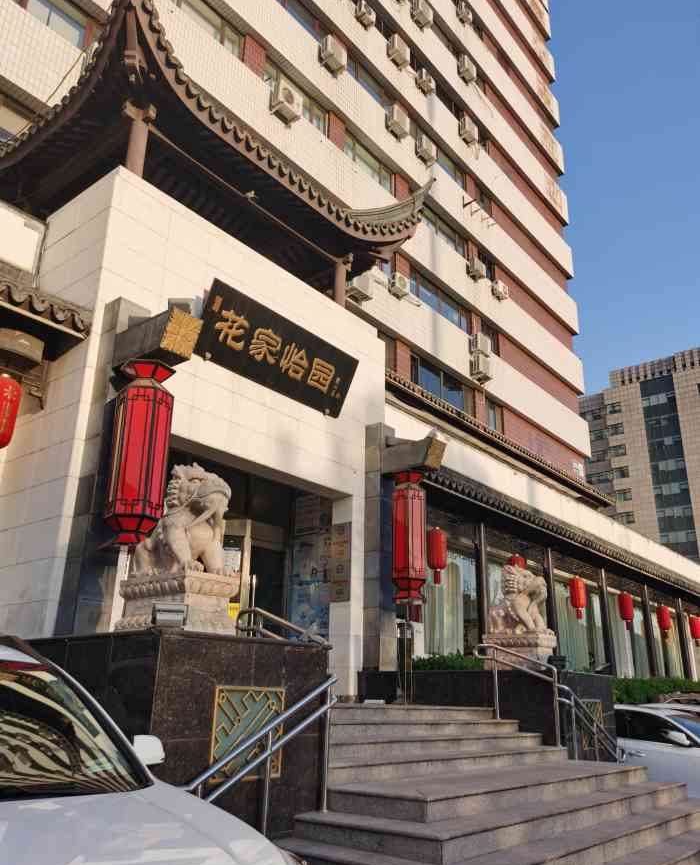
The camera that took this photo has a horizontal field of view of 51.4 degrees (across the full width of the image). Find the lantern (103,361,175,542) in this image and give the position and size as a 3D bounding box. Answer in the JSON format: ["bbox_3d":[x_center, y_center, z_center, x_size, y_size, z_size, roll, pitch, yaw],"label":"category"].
[{"bbox_3d":[-2.419,0.192,8.258,0.626,2.081,0.626,-15,-26,37],"label":"lantern"}]

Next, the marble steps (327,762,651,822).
[{"bbox_3d":[1.658,3.443,7.136,1.000,0.155,4.630,-15,-26,37],"label":"marble steps"}]

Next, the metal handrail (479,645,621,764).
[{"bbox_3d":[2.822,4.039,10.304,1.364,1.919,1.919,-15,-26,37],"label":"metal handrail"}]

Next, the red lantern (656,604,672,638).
[{"bbox_3d":[10.780,6.492,24.962,0.430,1.094,0.430,-15,-26,37],"label":"red lantern"}]

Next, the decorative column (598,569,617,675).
[{"bbox_3d":[7.406,5.659,21.060,0.210,3.350,0.250,-15,-26,37],"label":"decorative column"}]

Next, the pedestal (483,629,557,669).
[{"bbox_3d":[2.445,3.207,10.512,0.889,0.505,0.596,-15,-26,37],"label":"pedestal"}]

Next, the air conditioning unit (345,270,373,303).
[{"bbox_3d":[0.242,-4.277,21.373,0.333,0.566,0.828,-15,-26,37],"label":"air conditioning unit"}]

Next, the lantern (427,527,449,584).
[{"bbox_3d":[1.916,2.706,15.938,0.455,1.232,0.455,1,-20,0],"label":"lantern"}]

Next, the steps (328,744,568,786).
[{"bbox_3d":[1.079,3.212,7.055,0.330,0.151,4.110,-15,-26,37],"label":"steps"}]

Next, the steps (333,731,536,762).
[{"bbox_3d":[0.857,3.147,7.316,0.330,0.153,3.990,-15,-26,37],"label":"steps"}]

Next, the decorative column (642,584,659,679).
[{"bbox_3d":[9.798,6.717,23.789,0.210,3.350,0.250,-15,-26,37],"label":"decorative column"}]

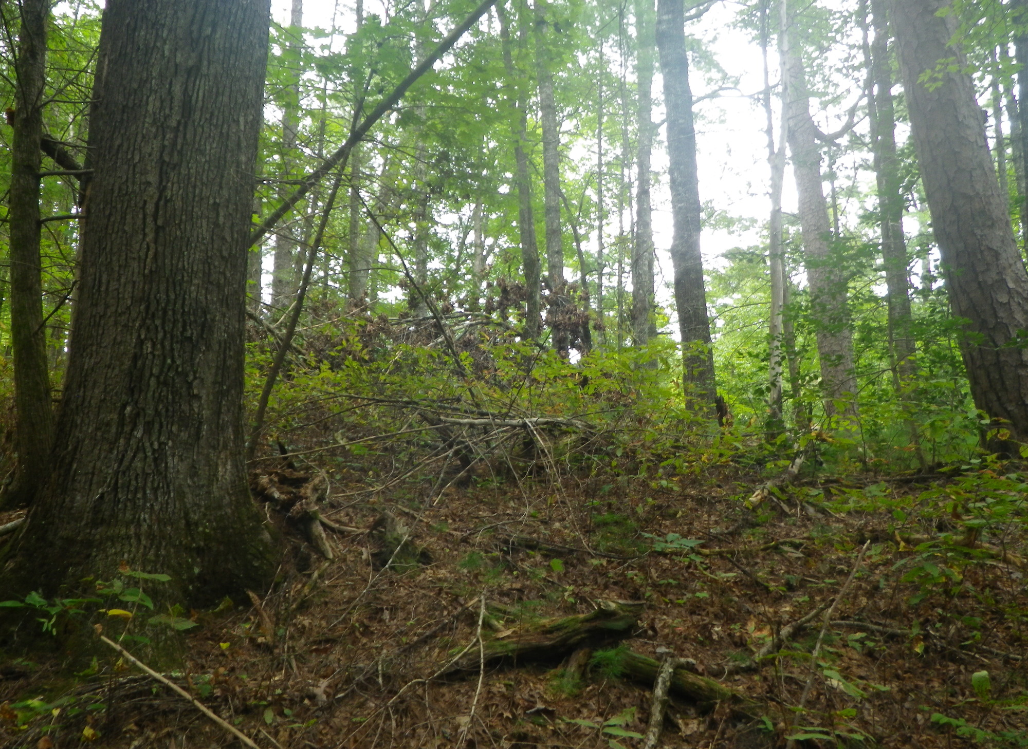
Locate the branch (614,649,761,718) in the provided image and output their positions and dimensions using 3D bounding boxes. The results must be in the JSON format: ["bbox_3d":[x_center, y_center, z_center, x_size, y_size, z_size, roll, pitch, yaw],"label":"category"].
[{"bbox_3d":[0.660,1.223,3.275,0.571,0.210,0.150,-7,-14,25],"label":"branch"}]

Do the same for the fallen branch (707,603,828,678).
[{"bbox_3d":[1.213,1.190,3.767,0.926,0.240,0.180,9,-16,-38],"label":"fallen branch"}]

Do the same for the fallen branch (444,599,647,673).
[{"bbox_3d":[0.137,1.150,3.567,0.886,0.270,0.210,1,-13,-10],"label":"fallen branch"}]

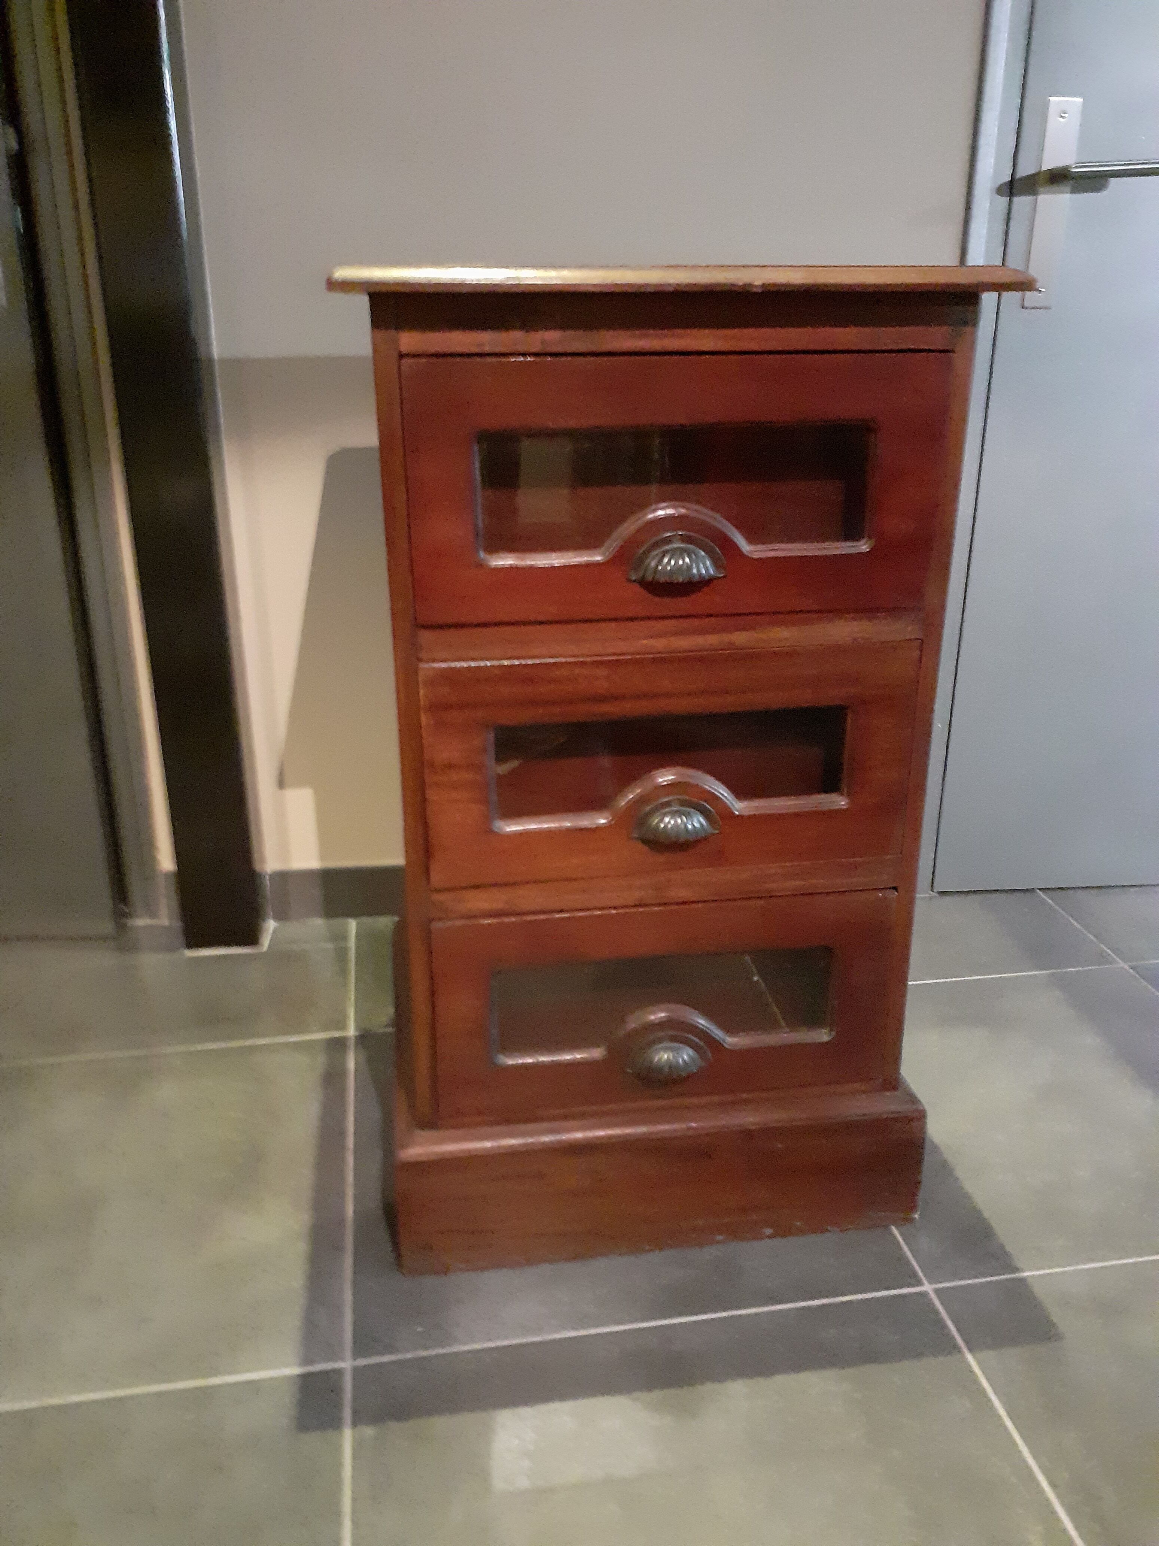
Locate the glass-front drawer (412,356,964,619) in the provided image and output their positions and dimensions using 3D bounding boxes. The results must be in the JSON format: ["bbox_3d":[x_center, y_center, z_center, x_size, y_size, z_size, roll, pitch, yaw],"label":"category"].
[{"bbox_3d":[0.059,-0.260,1.043,0.414,0.198,0.280,-3,20,-8],"label":"glass-front drawer"}]

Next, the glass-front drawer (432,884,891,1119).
[{"bbox_3d":[0.061,0.163,1.197,0.414,0.201,0.280,-3,20,-8],"label":"glass-front drawer"}]

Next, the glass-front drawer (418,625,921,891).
[{"bbox_3d":[0.060,-0.050,1.119,0.414,0.196,0.280,-3,20,-8],"label":"glass-front drawer"}]

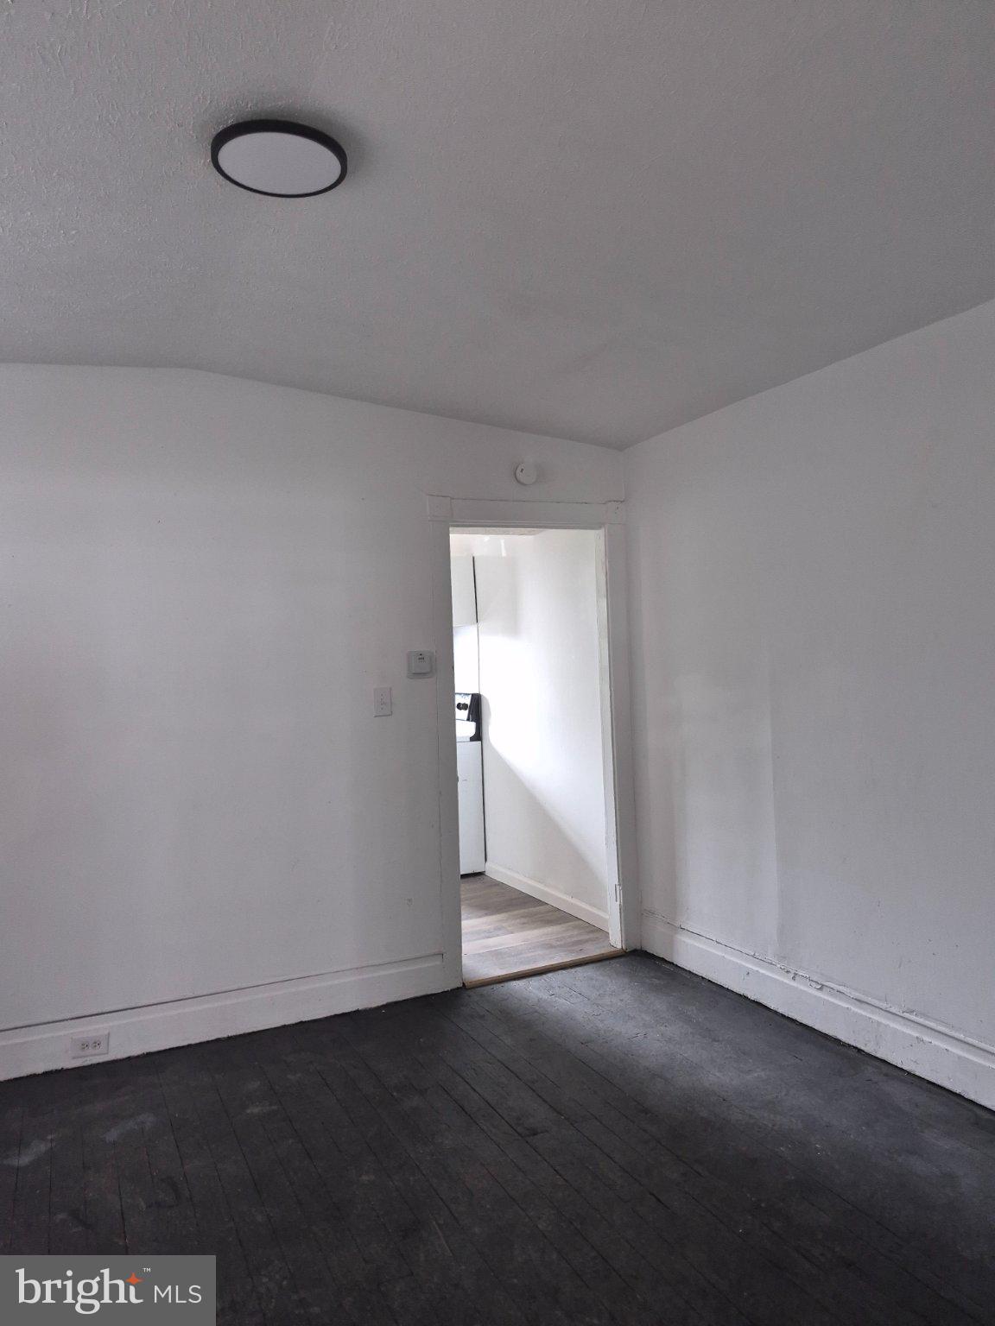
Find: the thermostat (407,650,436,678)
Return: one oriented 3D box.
[{"bbox_3d":[-0.331,0.003,3.830,0.123,0.118,0.028,-2,0,-26],"label":"thermostat"}]

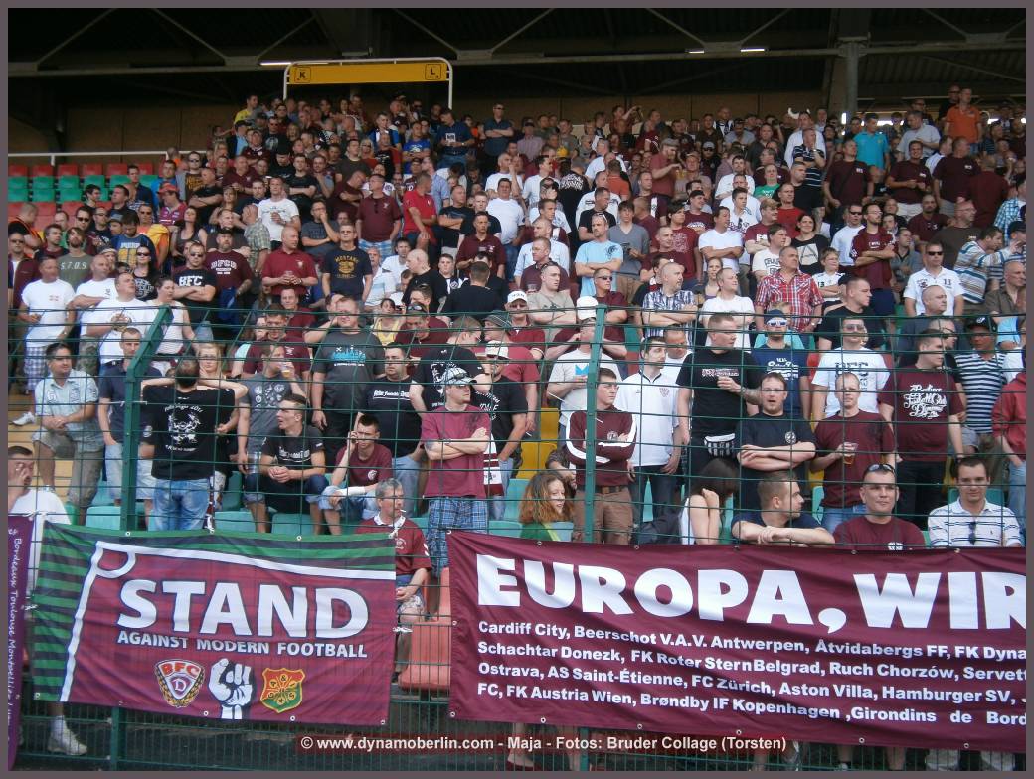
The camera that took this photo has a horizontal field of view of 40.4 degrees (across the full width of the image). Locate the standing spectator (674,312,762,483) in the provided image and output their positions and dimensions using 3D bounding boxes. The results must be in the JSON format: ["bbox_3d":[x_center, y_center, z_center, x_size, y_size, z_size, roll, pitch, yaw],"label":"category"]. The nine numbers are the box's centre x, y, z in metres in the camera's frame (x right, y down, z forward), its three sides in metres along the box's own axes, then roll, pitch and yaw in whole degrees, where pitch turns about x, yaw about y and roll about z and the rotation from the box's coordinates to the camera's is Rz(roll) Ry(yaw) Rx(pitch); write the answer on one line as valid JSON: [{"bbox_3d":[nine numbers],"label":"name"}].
[{"bbox_3d":[1.350,0.412,9.541,0.600,1.880,0.380,1,-4,6],"label":"standing spectator"}]

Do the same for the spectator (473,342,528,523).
[{"bbox_3d":[-0.150,0.535,9.837,0.500,1.740,0.360,0,-5,24],"label":"spectator"}]

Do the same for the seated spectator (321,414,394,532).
[{"bbox_3d":[-1.081,0.699,9.650,0.520,1.100,0.780,1,-4,8],"label":"seated spectator"}]

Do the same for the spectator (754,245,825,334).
[{"bbox_3d":[2.488,-0.411,12.961,0.600,1.800,0.360,2,-2,-5],"label":"spectator"}]

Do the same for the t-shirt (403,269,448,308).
[{"bbox_3d":[-0.824,-0.762,12.600,0.320,0.640,0.480,4,-5,-38],"label":"t-shirt"}]

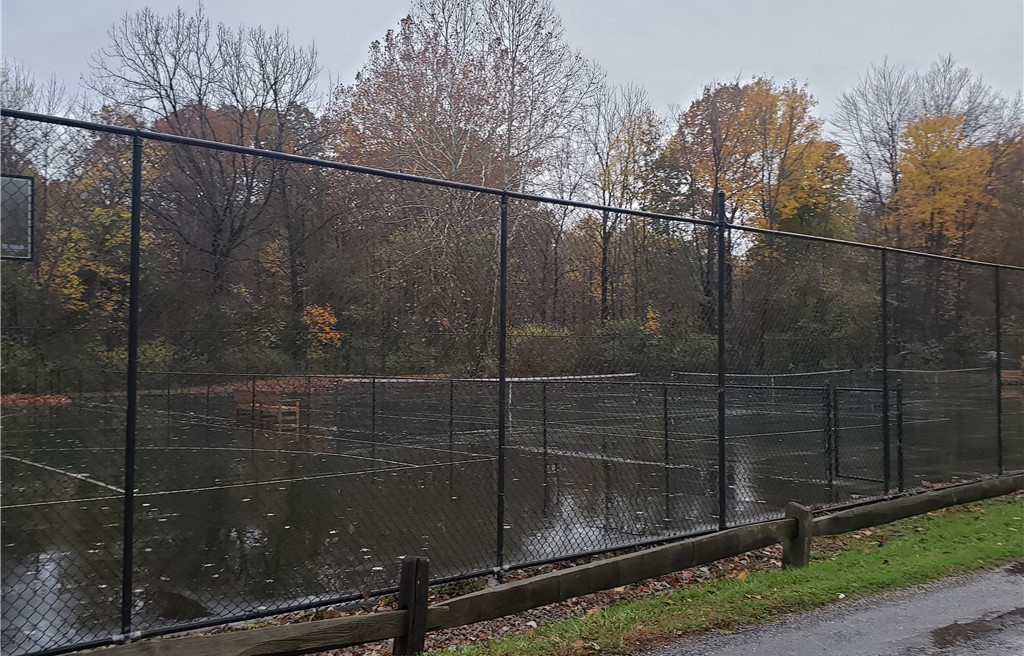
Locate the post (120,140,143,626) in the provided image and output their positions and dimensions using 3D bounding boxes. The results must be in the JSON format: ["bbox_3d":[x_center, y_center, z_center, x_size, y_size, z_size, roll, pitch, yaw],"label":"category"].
[{"bbox_3d":[-2.175,0.316,4.411,0.054,2.913,0.054,2,-2,-34],"label":"post"}]

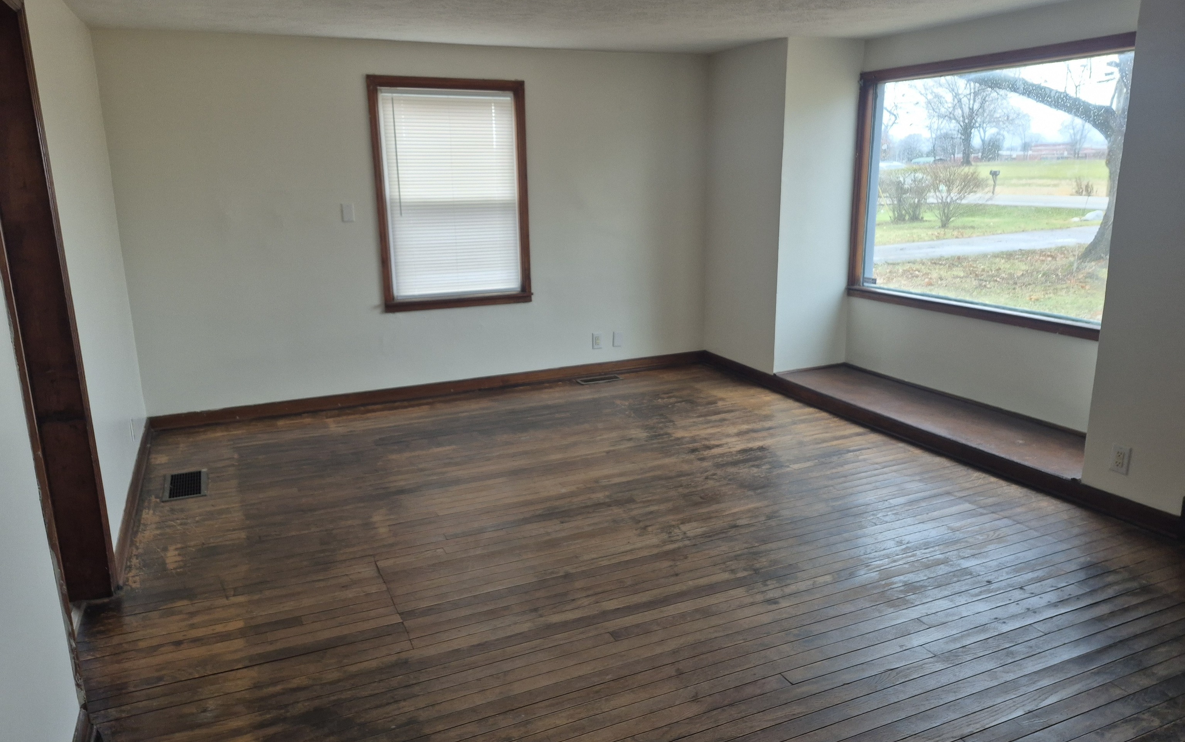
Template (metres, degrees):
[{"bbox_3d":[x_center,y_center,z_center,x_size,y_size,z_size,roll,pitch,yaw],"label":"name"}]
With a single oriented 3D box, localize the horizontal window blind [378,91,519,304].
[{"bbox_3d":[-0.918,-1.163,5.234,0.881,1.328,0.035,-7,15,-24],"label":"horizontal window blind"}]

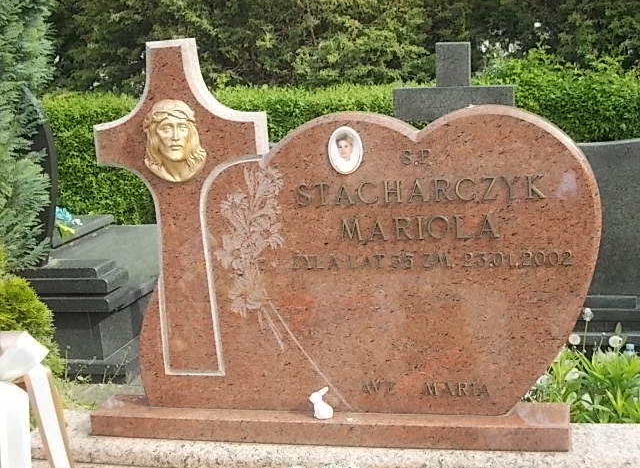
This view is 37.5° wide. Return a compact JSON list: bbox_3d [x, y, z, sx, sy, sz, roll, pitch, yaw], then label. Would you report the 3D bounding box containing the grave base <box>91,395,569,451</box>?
[{"bbox_3d":[0.007,0.480,2.431,1.230,0.058,0.157,-1,10,14],"label":"grave base"}]

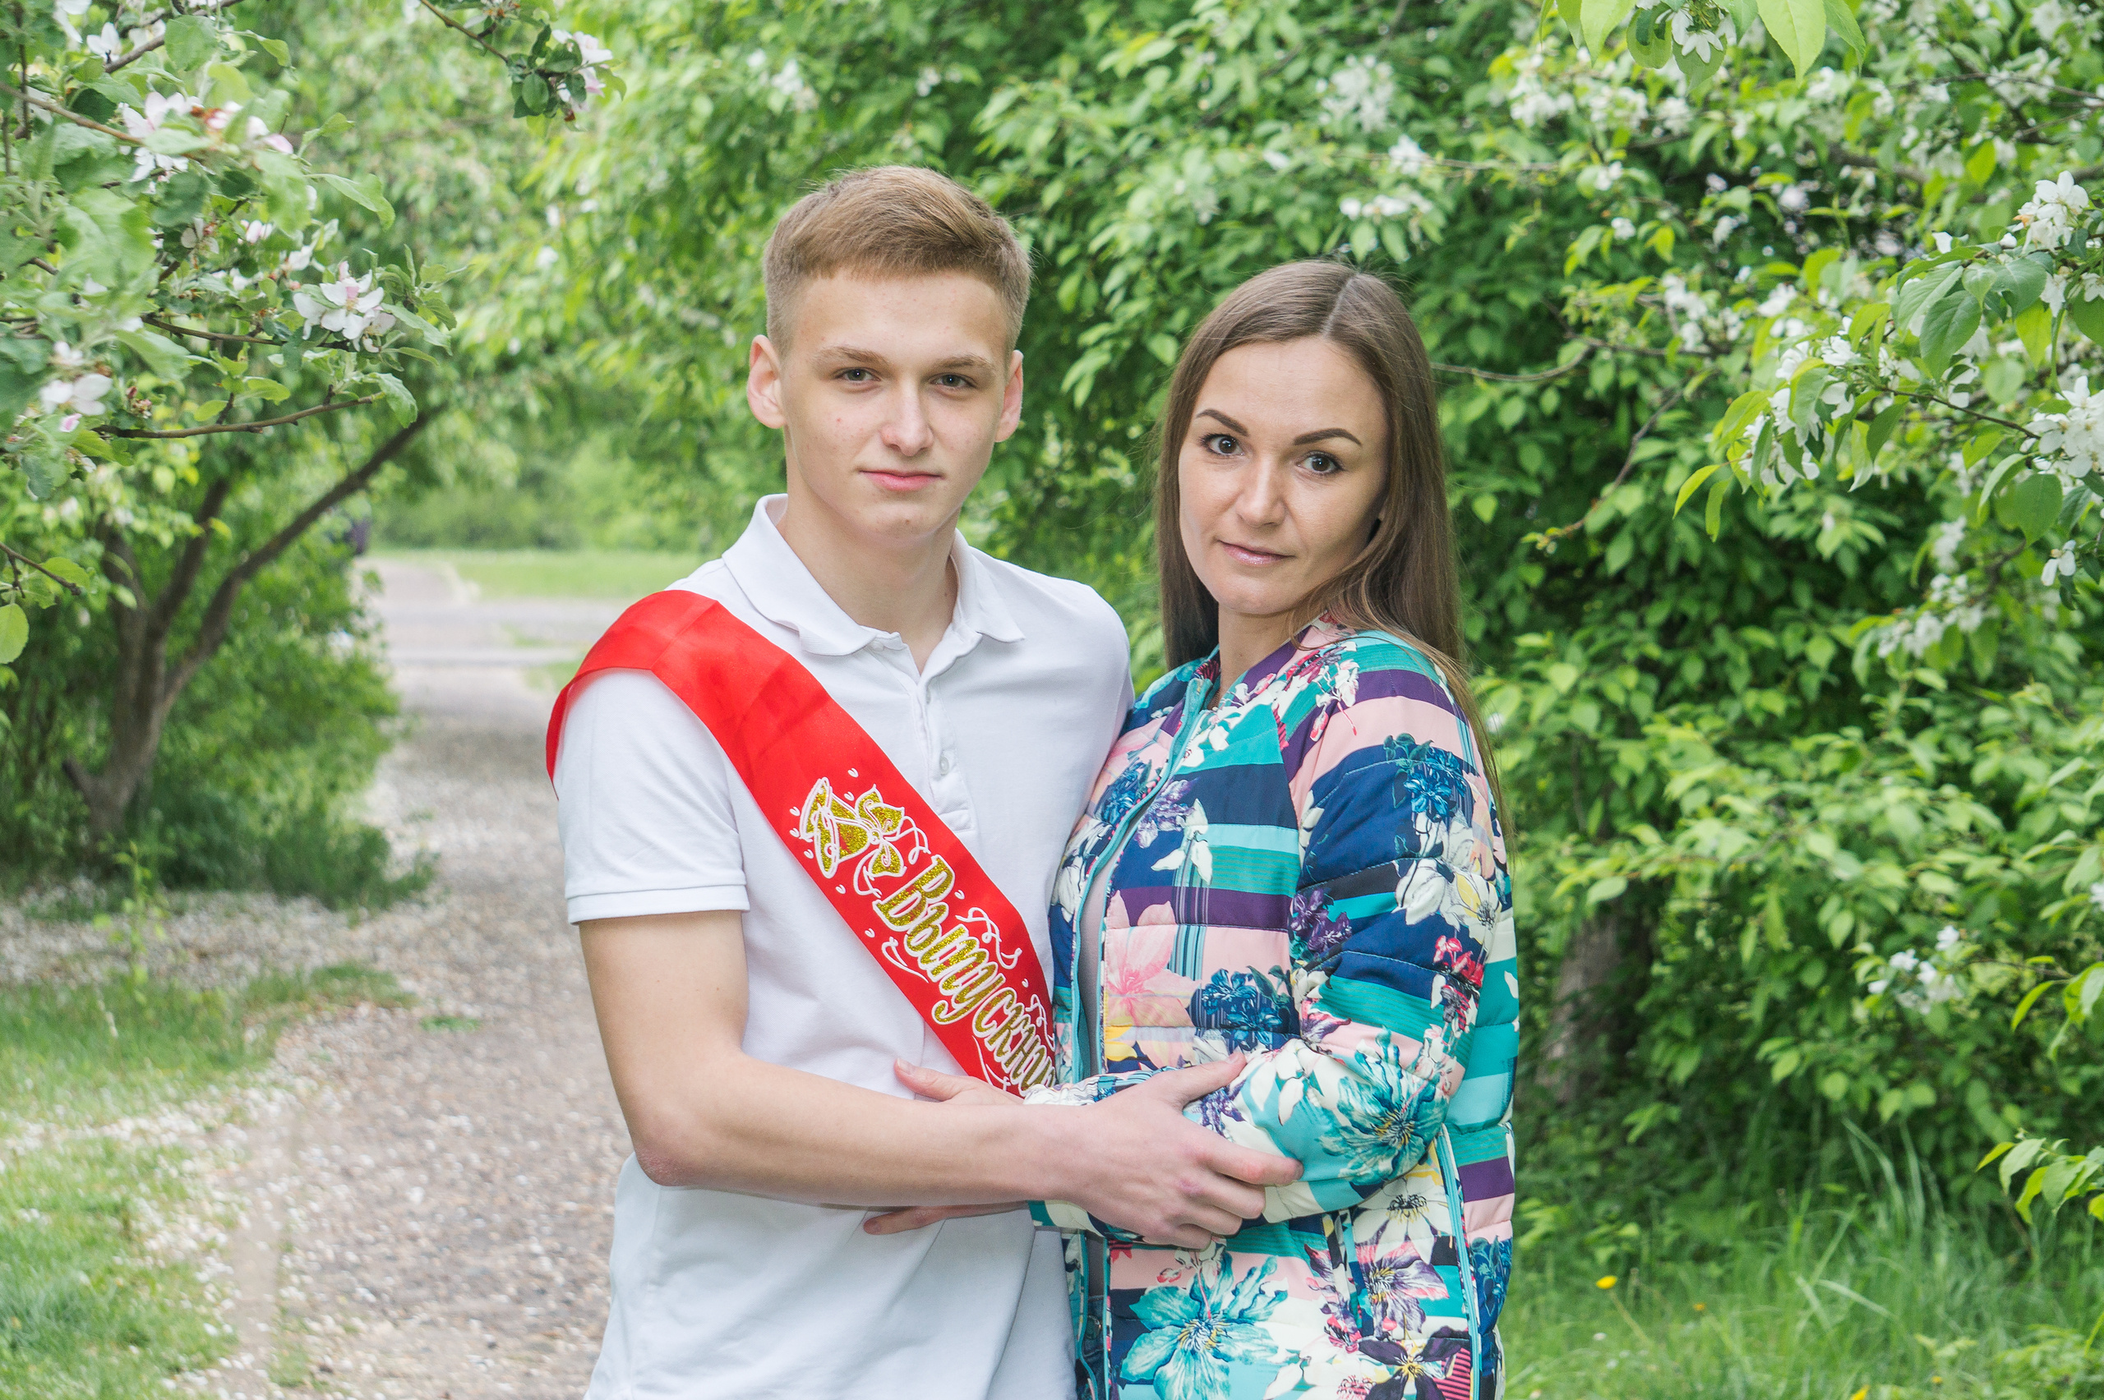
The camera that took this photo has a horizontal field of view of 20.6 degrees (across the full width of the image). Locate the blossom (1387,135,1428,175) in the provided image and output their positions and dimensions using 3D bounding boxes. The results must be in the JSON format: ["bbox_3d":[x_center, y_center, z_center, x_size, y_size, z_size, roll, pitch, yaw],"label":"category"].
[{"bbox_3d":[0.516,-0.791,8.400,0.060,0.057,0.050,0,3,3],"label":"blossom"}]

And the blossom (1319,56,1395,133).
[{"bbox_3d":[0.464,-0.921,8.800,0.115,0.115,0.100,0,3,3],"label":"blossom"}]

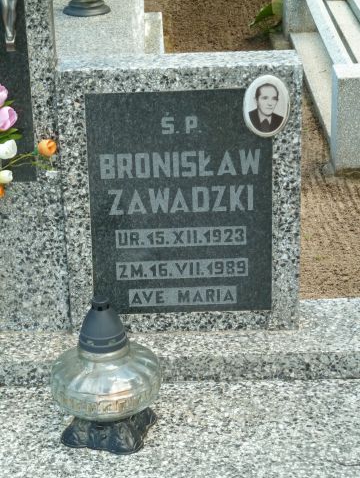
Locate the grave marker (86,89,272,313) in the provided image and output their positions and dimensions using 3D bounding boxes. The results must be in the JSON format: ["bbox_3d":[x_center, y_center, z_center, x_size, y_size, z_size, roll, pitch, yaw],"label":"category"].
[{"bbox_3d":[0.002,-0.069,2.573,0.351,0.447,0.016,-2,19,-1],"label":"grave marker"}]

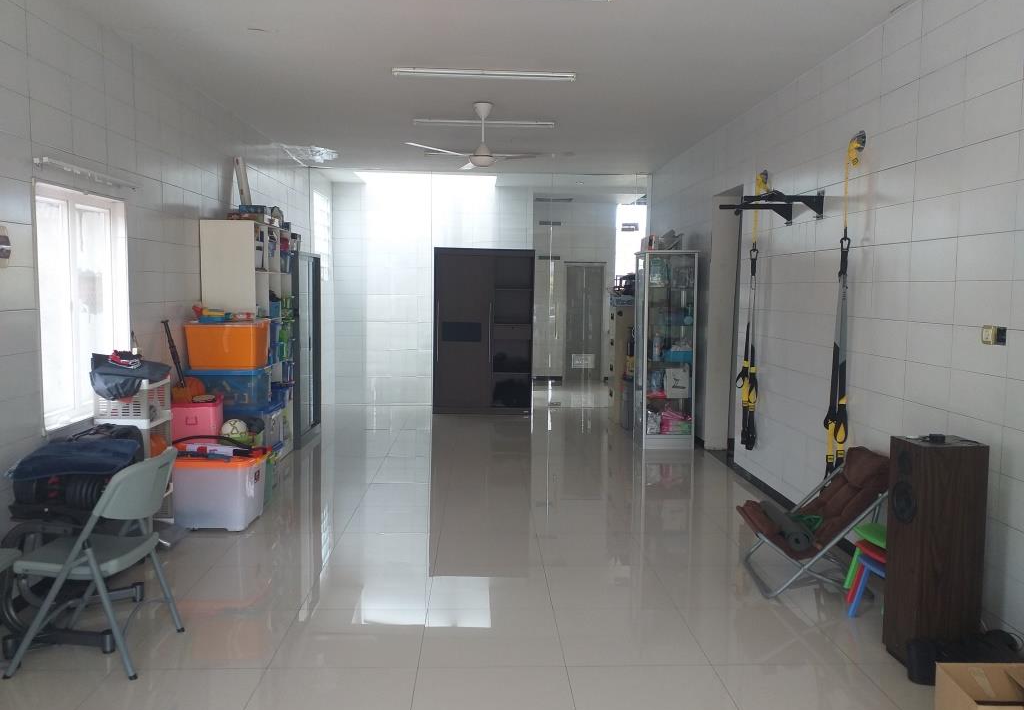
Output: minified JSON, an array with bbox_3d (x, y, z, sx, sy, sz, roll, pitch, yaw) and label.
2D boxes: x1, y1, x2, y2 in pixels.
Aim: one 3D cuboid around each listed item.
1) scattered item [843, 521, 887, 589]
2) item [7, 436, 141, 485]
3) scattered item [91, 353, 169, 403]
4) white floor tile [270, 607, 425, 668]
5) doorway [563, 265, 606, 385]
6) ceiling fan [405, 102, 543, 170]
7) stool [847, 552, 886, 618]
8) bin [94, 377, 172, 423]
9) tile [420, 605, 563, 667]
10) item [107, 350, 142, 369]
[{"bbox_3d":[1.764,0.971,3.606,0.310,0.280,0.310,1,5,-2],"label":"scattered item"},{"bbox_3d":[-2.034,0.496,3.614,0.544,0.141,0.403,1,5,-2],"label":"item"},{"bbox_3d":[-2.228,0.122,4.479,0.280,0.245,0.420,1,5,-2],"label":"scattered item"},{"bbox_3d":[-0.694,1.243,3.398,0.605,0.020,0.575,1,5,-2],"label":"white floor tile"},{"bbox_3d":[1.184,-0.538,12.633,0.684,1.964,0.100,1,5,-2],"label":"doorway"},{"bbox_3d":[-0.262,-1.809,6.332,1.210,0.524,1.180,1,5,-2],"label":"ceiling fan"},{"bbox_3d":[1.766,1.111,3.539,0.295,0.293,0.300,1,5,-2],"label":"stool"},{"bbox_3d":[-2.258,0.272,4.603,0.330,0.260,0.360,1,5,-2],"label":"bin"},{"bbox_3d":[-0.092,1.246,3.397,0.600,0.010,0.580,1,5,-2],"label":"tile"},{"bbox_3d":[-2.203,0.024,4.370,0.181,0.094,0.140,1,5,-2],"label":"item"}]

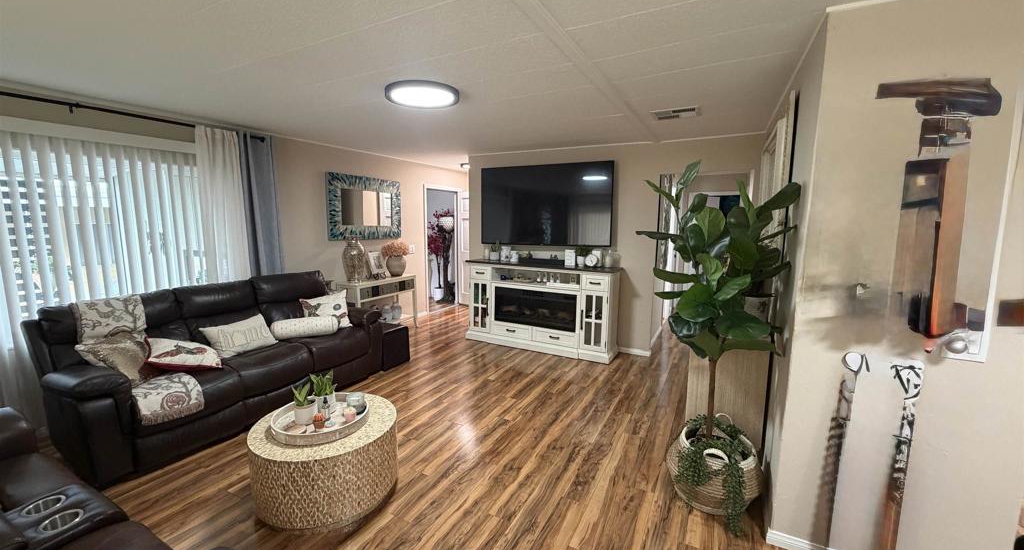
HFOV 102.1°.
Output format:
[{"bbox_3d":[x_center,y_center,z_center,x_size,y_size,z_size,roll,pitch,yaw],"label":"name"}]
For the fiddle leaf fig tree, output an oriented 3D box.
[{"bbox_3d":[1.030,0.143,2.192,0.697,1.413,0.636,5,8,28],"label":"fiddle leaf fig tree"}]

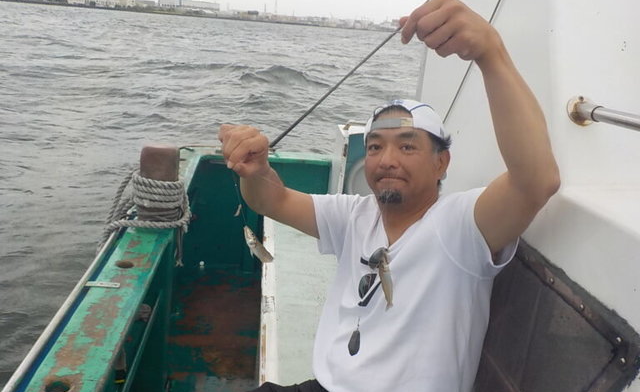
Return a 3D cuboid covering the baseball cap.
[{"bbox_3d":[0.196,-0.134,1.192,0.175,0.125,0.265,1,-8,27],"label":"baseball cap"}]

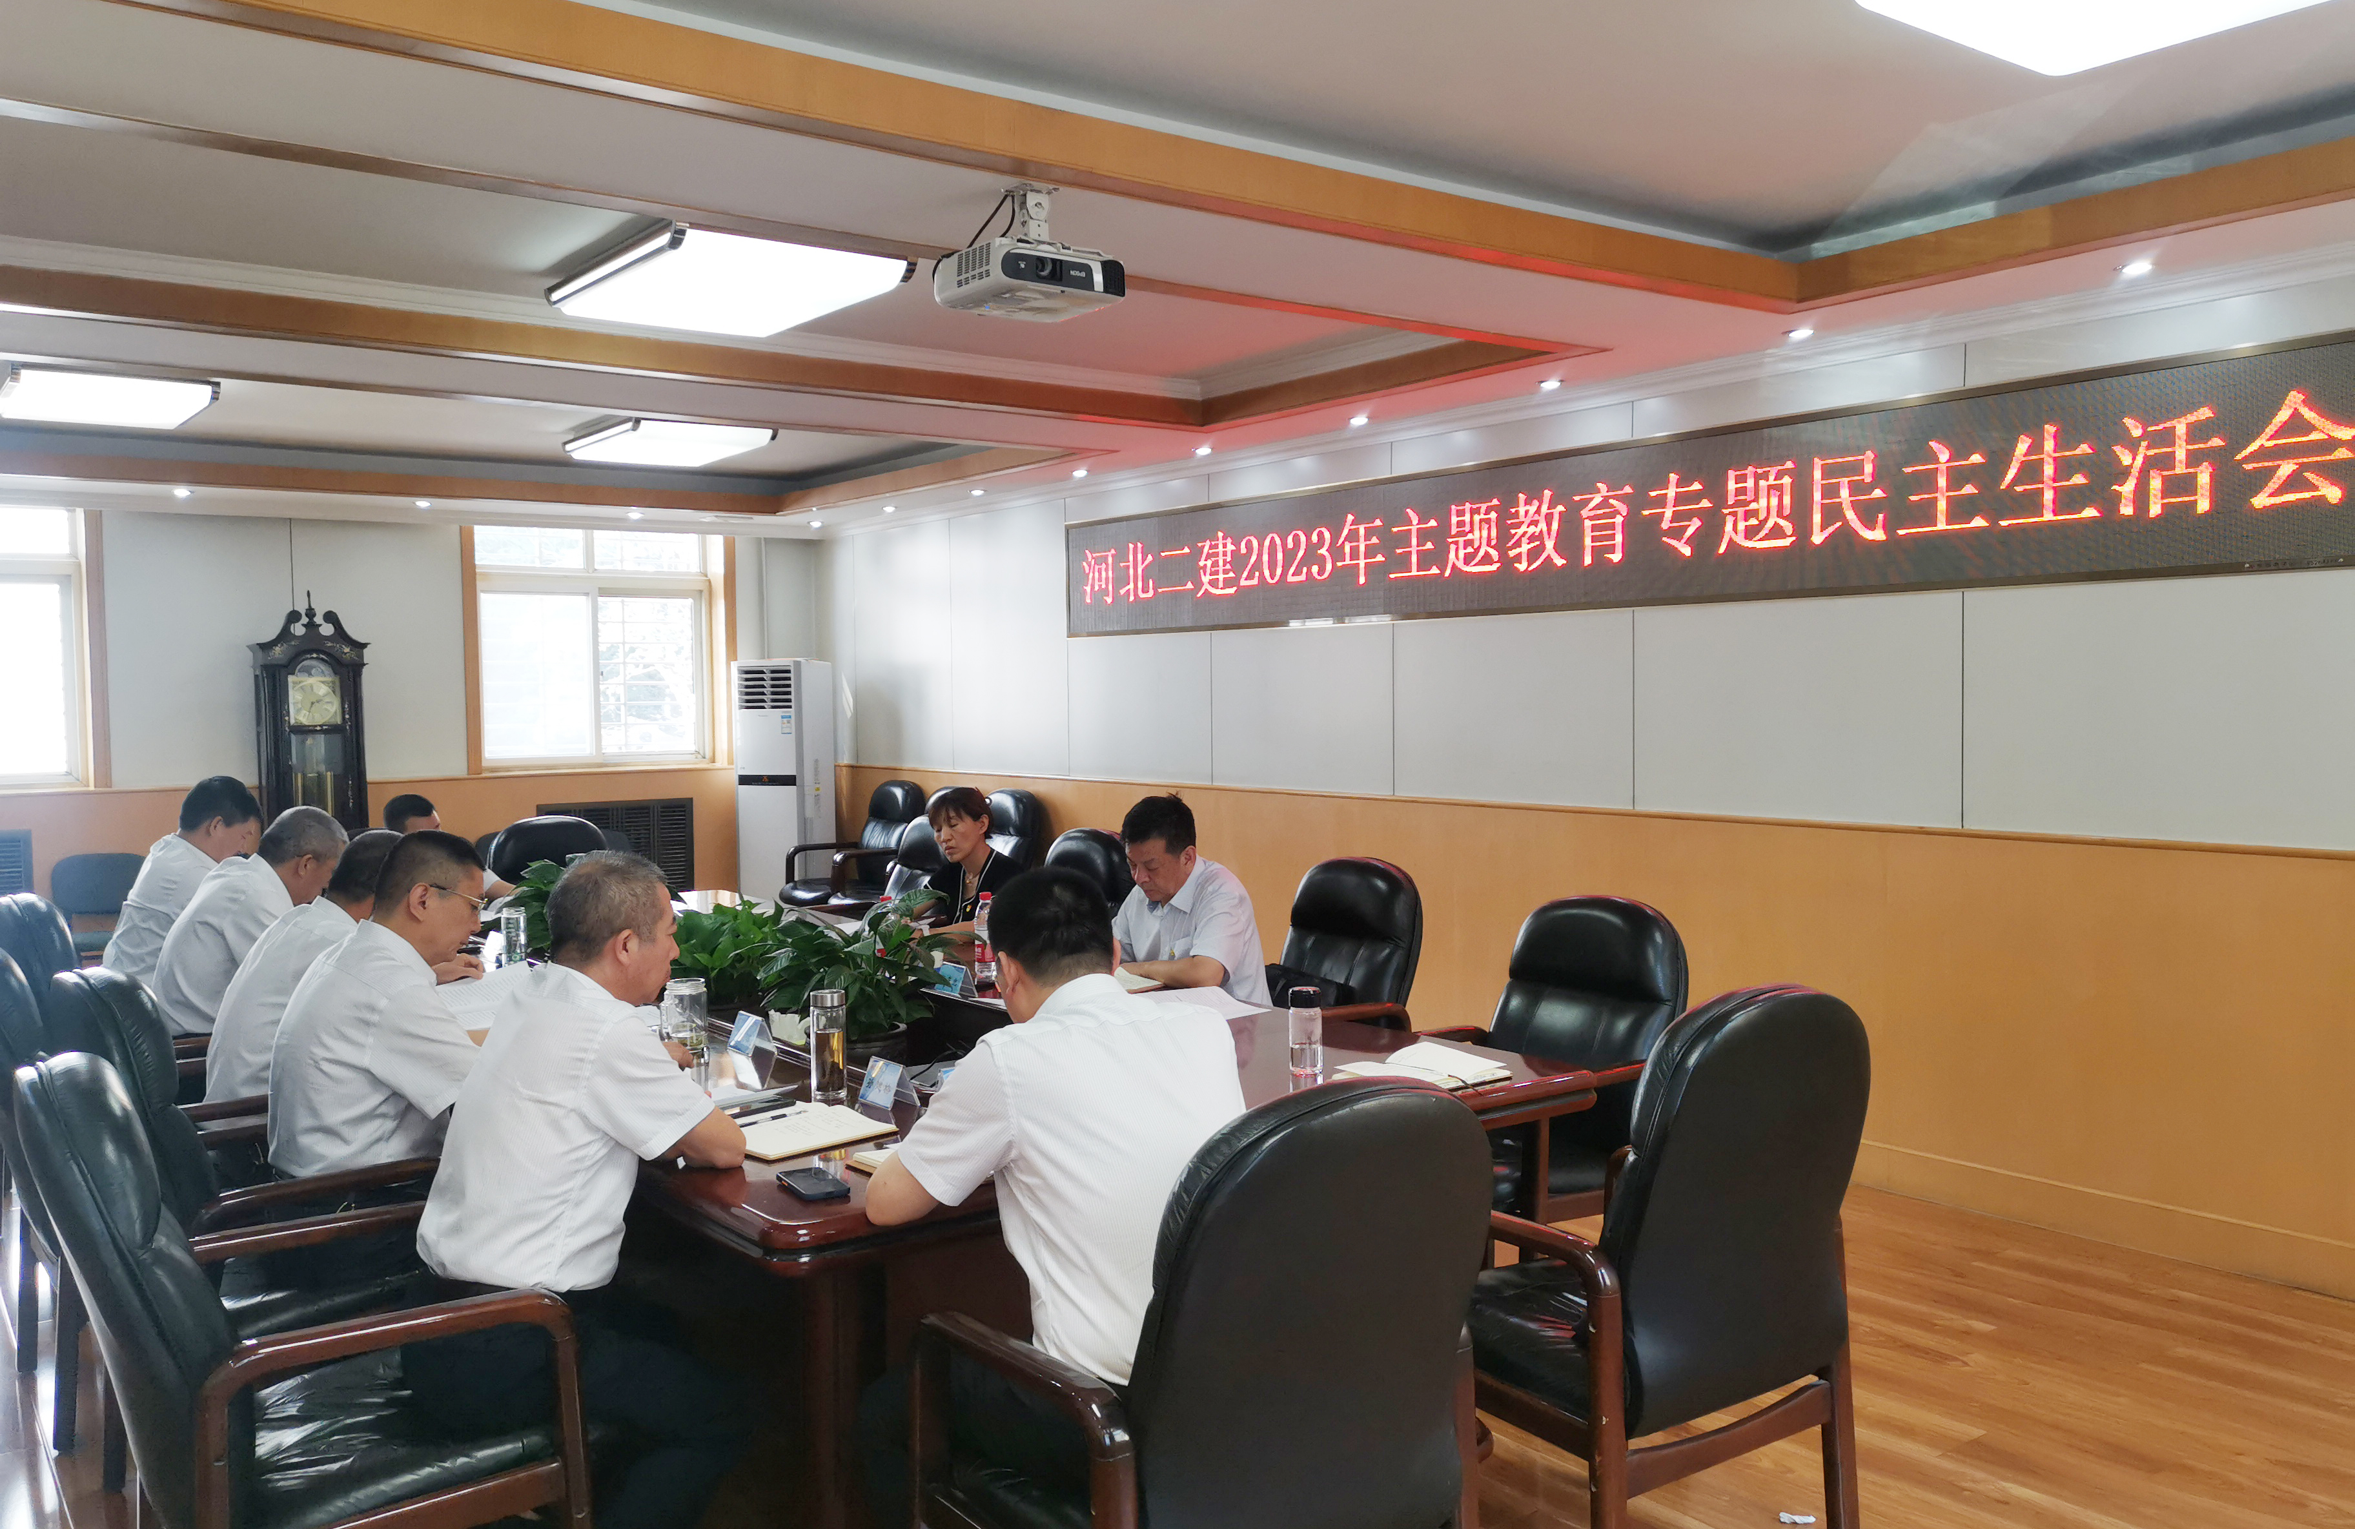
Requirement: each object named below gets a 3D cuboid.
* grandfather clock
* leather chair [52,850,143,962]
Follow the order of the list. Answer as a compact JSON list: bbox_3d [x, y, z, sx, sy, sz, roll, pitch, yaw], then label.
[{"bbox_3d":[-4.614,0.165,9.787,0.530,2.165,0.330,-2,3,-36],"label":"grandfather clock"},{"bbox_3d":[-5.046,0.853,8.701,0.490,0.840,0.580,-2,3,-36],"label":"leather chair"}]

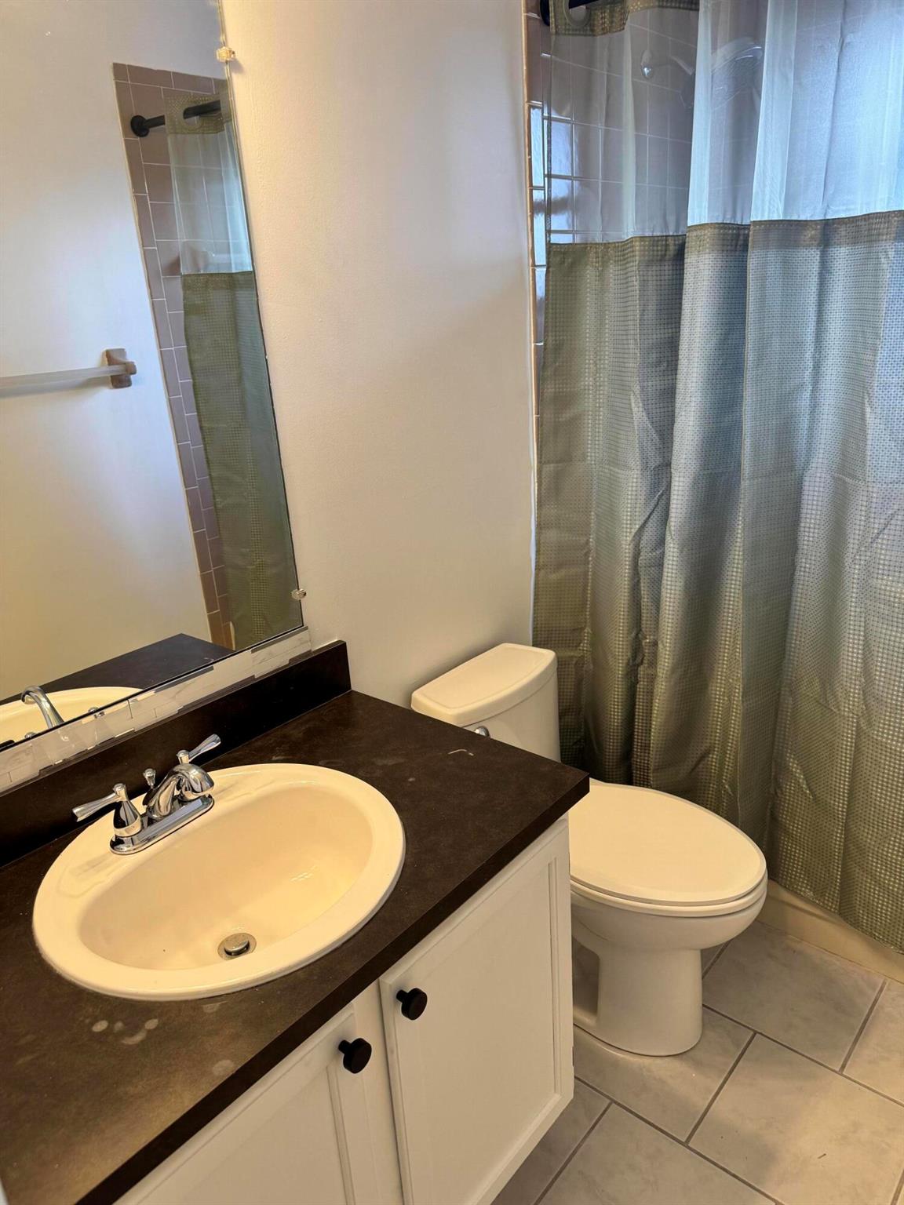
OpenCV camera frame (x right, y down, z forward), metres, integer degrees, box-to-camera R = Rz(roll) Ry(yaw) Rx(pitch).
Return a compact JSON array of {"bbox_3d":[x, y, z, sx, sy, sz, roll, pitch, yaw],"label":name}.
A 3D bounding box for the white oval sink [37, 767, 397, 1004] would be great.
[{"bbox_3d":[-0.298,0.417,1.144,0.475,0.178,0.480,13,26,39],"label":"white oval sink"}]

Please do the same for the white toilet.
[{"bbox_3d":[0.299,0.525,1.742,0.682,0.693,0.360,13,26,39],"label":"white toilet"}]

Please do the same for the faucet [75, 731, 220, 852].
[{"bbox_3d":[-0.380,0.262,1.142,0.164,0.130,0.222,13,26,39],"label":"faucet"}]

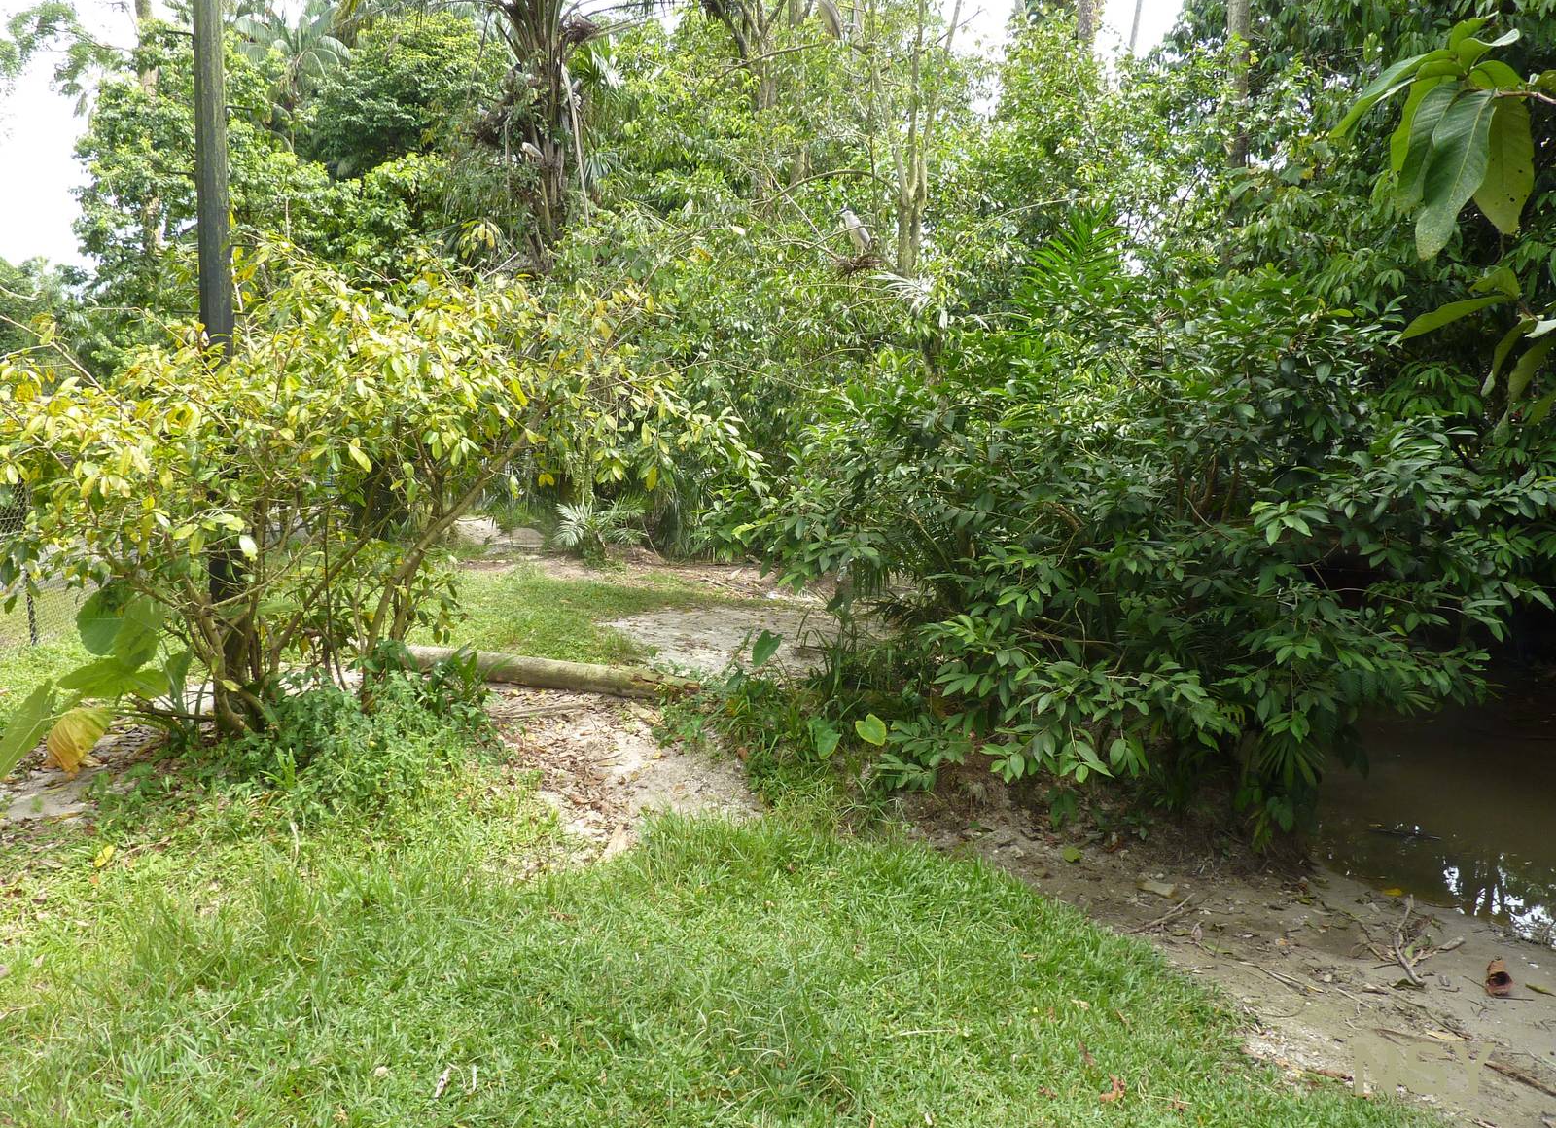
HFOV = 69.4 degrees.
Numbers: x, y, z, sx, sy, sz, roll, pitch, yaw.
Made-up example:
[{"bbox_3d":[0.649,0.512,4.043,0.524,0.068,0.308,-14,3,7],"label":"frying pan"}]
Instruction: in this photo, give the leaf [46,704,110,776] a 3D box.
[{"bbox_3d":[-4.012,1.008,6.450,0.320,0.360,0.260,-1,3,-9],"label":"leaf"}]

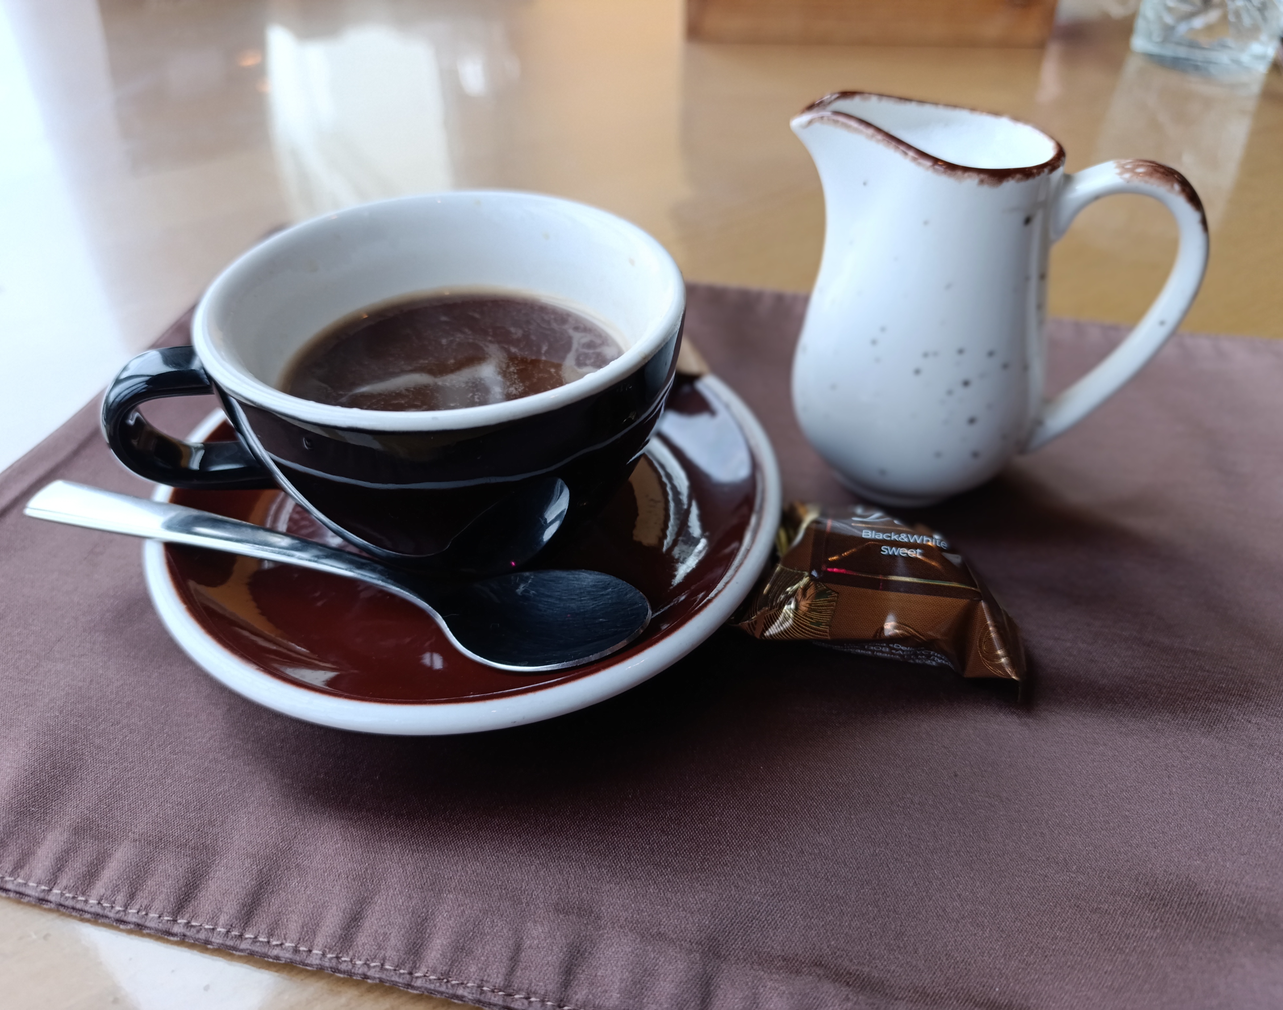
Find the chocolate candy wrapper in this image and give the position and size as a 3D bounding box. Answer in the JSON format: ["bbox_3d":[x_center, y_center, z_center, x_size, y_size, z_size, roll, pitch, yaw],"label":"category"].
[{"bbox_3d":[0.059,0.018,0.215,0.065,0.018,0.040,9,42,8],"label":"chocolate candy wrapper"}]

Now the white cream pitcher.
[{"bbox_3d":[0.081,-0.047,0.231,0.096,0.094,0.070,10,42,9],"label":"white cream pitcher"}]

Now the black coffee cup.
[{"bbox_3d":[-0.052,-0.021,0.206,0.125,0.064,0.100,-9,43,-12],"label":"black coffee cup"}]

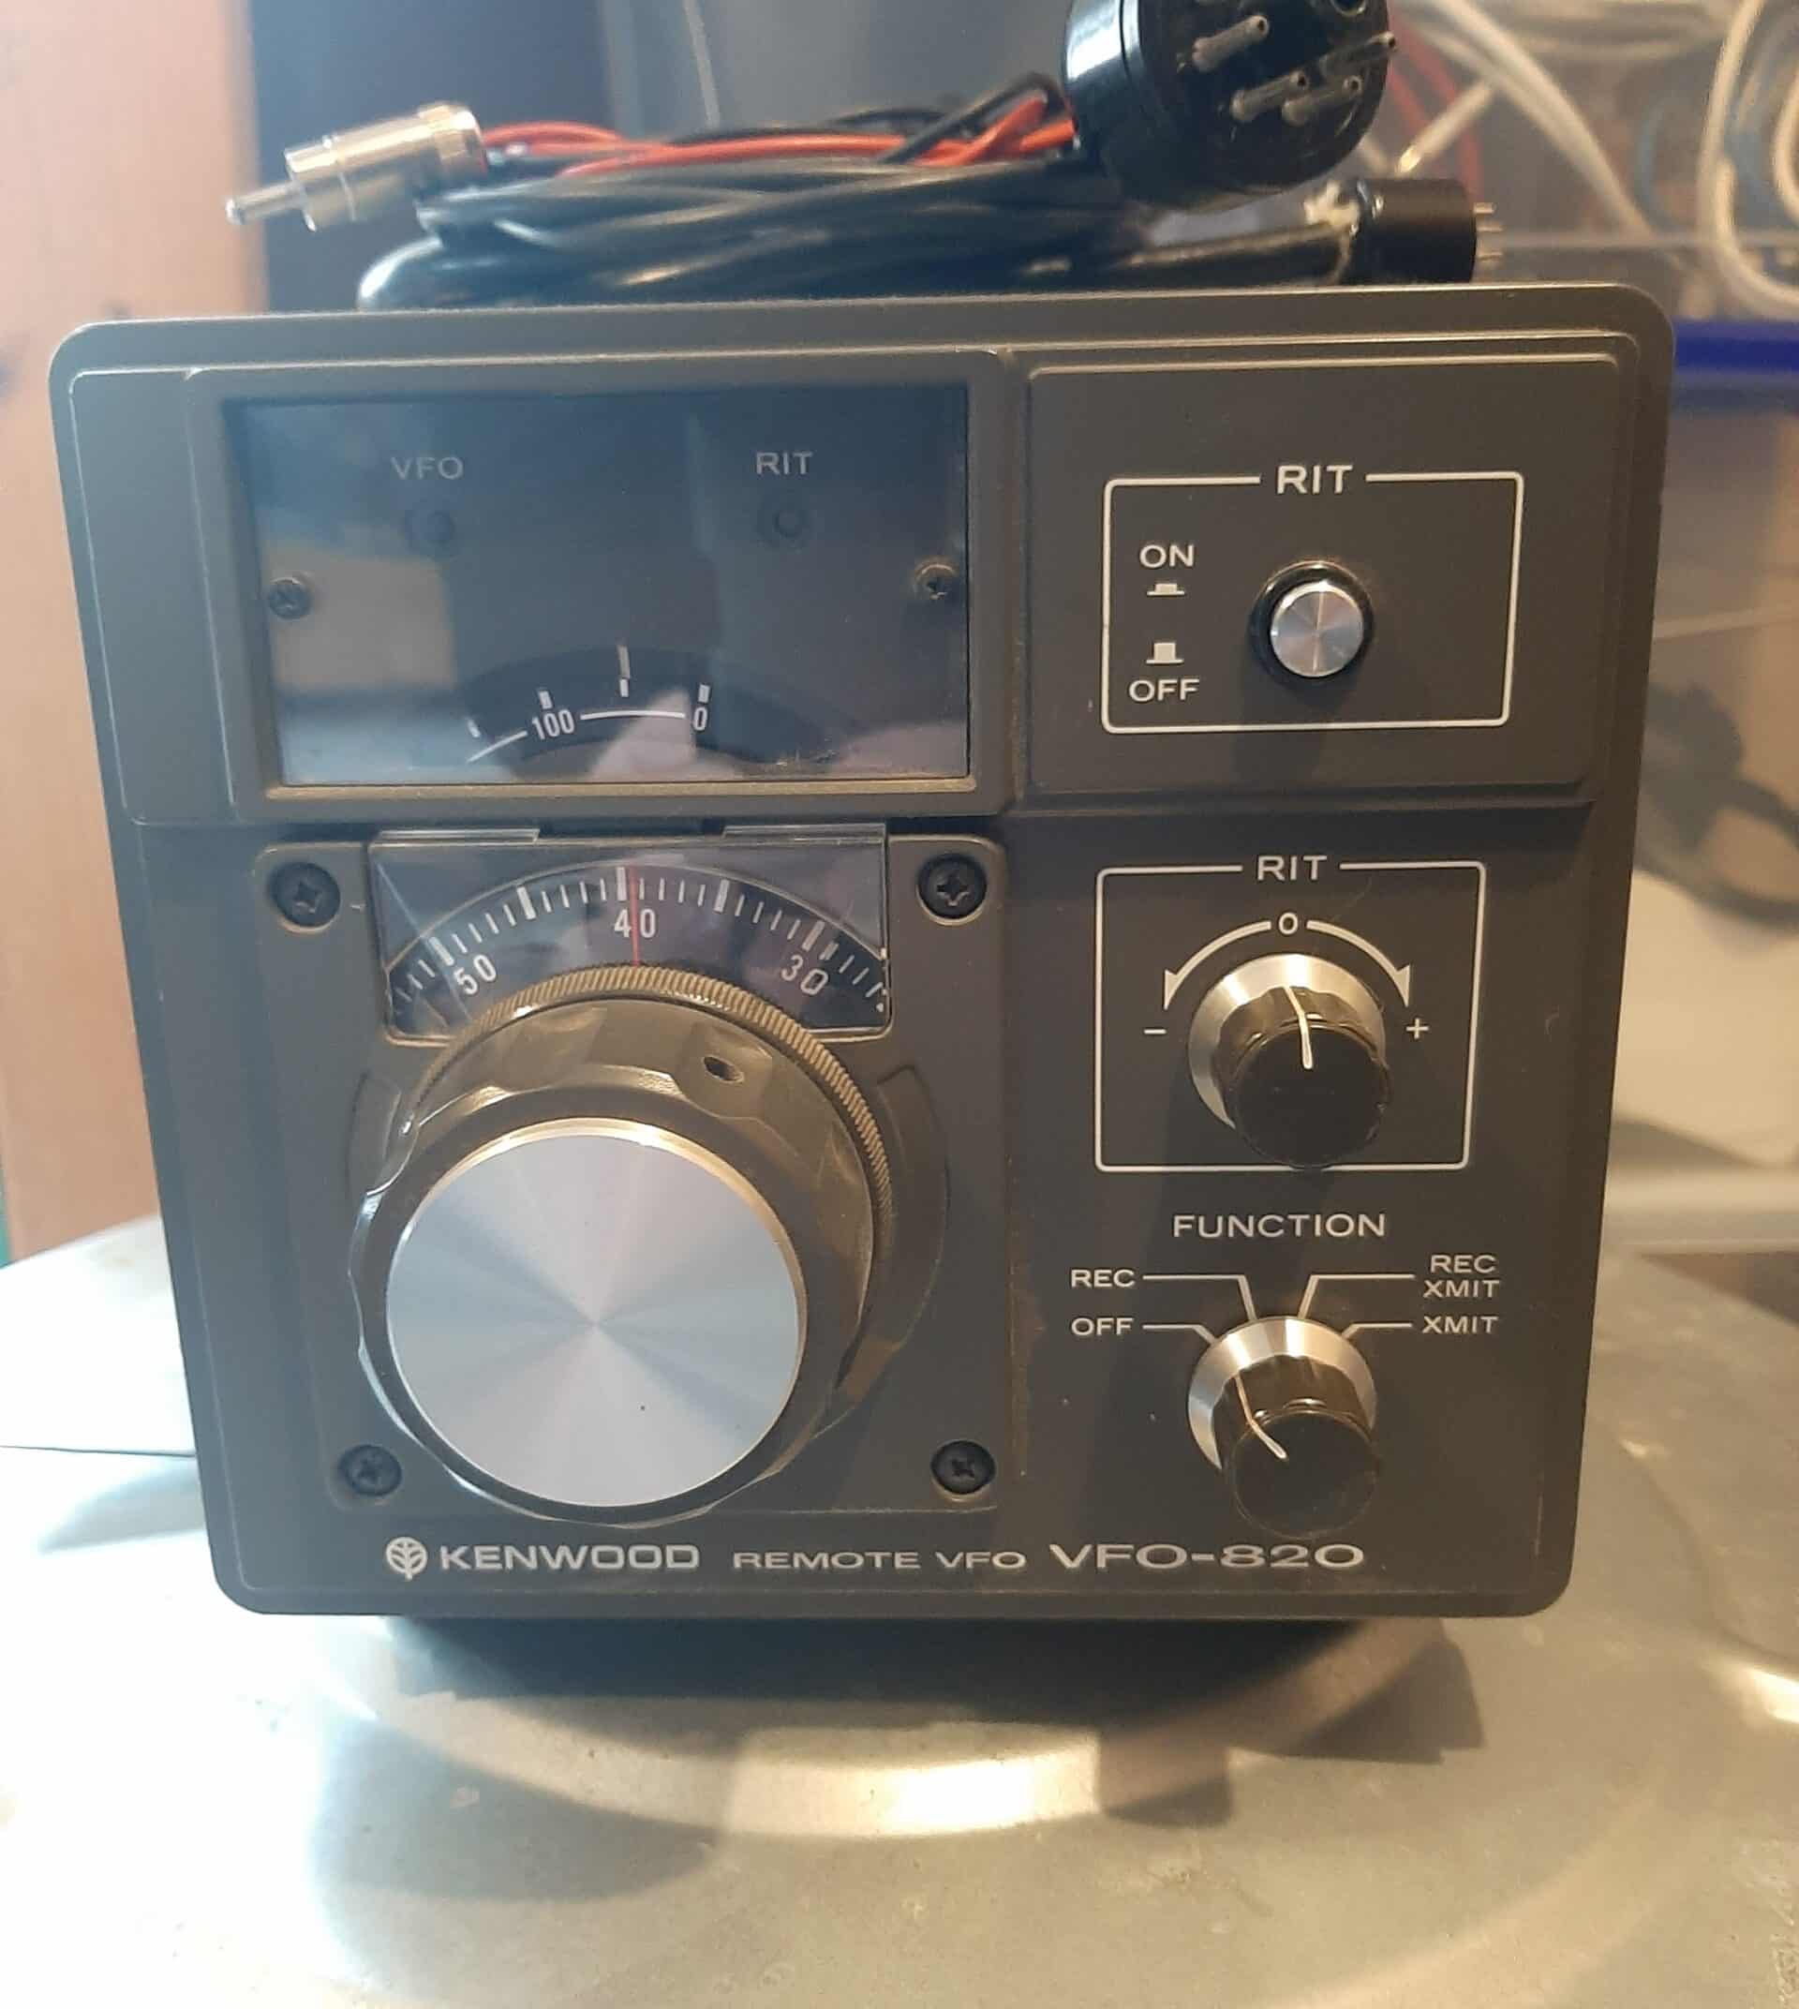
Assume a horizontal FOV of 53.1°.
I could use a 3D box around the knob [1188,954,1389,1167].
[{"bbox_3d":[0.043,0.007,0.192,0.022,0.022,0.018,-1,15,2],"label":"knob"}]

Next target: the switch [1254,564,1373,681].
[{"bbox_3d":[0.042,-0.039,0.183,0.013,0.013,0.006,-1,15,2],"label":"switch"}]

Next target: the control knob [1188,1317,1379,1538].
[{"bbox_3d":[0.044,0.048,0.203,0.022,0.022,0.018,-1,15,2],"label":"control knob"}]

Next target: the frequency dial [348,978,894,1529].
[{"bbox_3d":[-0.030,0.026,0.192,0.056,0.056,0.033,-1,15,2],"label":"frequency dial"}]

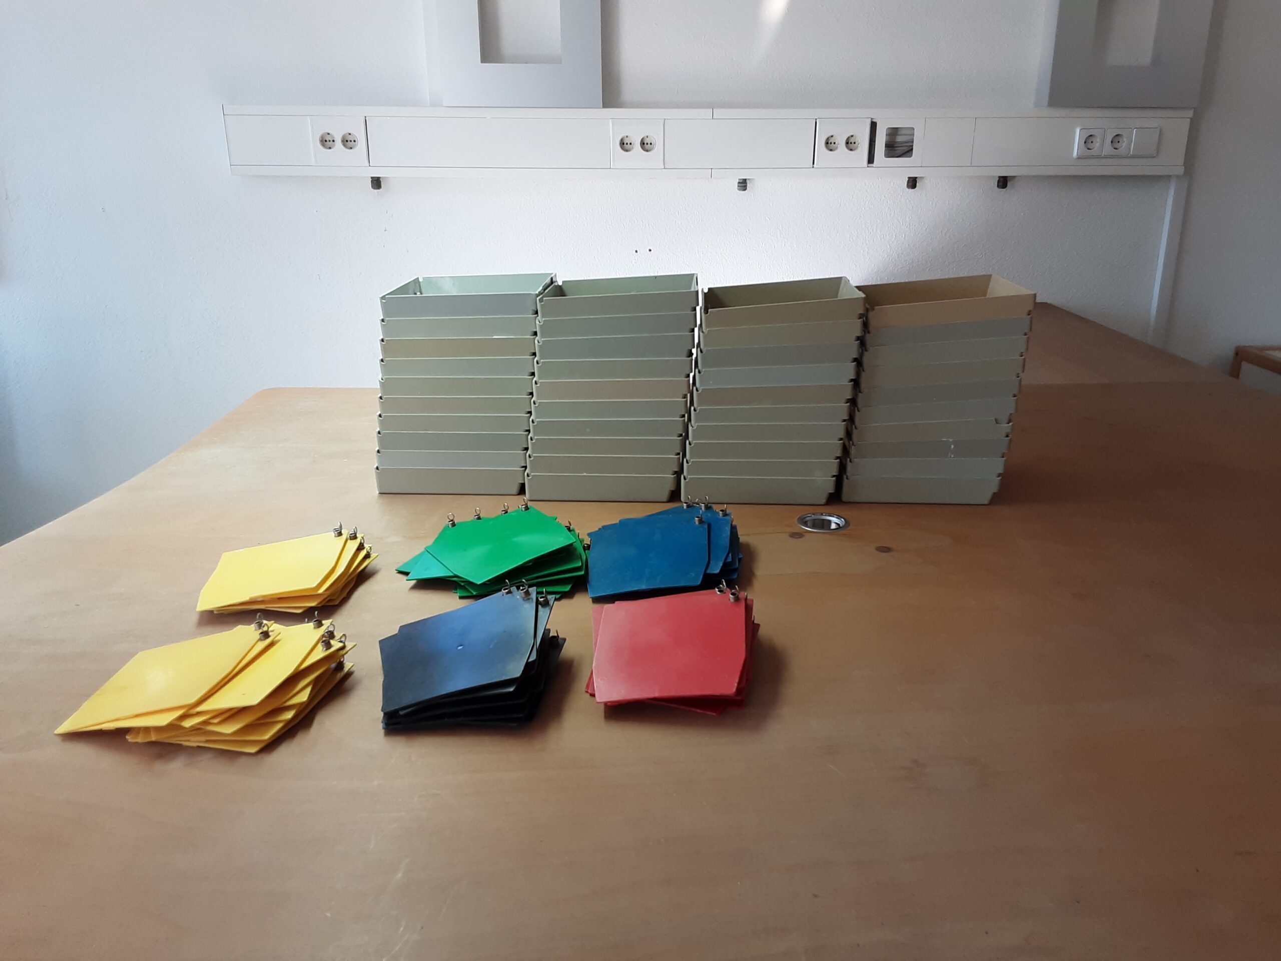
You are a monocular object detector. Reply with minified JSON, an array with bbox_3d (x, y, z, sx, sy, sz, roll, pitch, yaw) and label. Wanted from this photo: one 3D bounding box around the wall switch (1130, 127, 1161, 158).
[{"bbox_3d":[1.325,-0.886,2.717,0.072,0.078,0.013,-1,16,-3],"label":"wall switch"}]

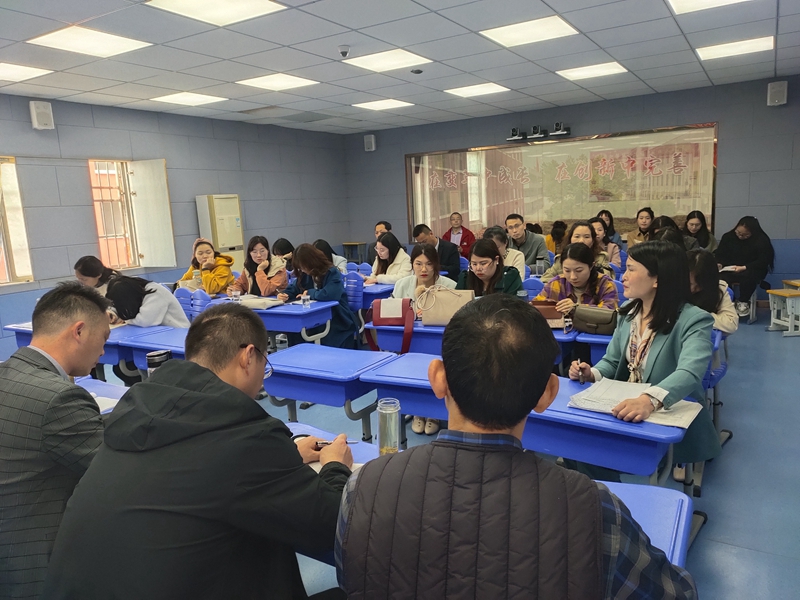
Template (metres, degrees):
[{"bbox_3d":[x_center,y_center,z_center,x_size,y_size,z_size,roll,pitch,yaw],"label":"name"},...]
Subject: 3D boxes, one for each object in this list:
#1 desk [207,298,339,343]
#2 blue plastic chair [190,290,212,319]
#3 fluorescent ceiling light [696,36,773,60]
[{"bbox_3d":[-1.027,0.400,4.425,1.100,0.760,0.440,4,13,31],"label":"desk"},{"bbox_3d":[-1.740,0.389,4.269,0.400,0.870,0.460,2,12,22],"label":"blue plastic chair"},{"bbox_3d":[2.929,-2.206,4.634,0.590,0.060,0.590,4,13,31],"label":"fluorescent ceiling light"}]

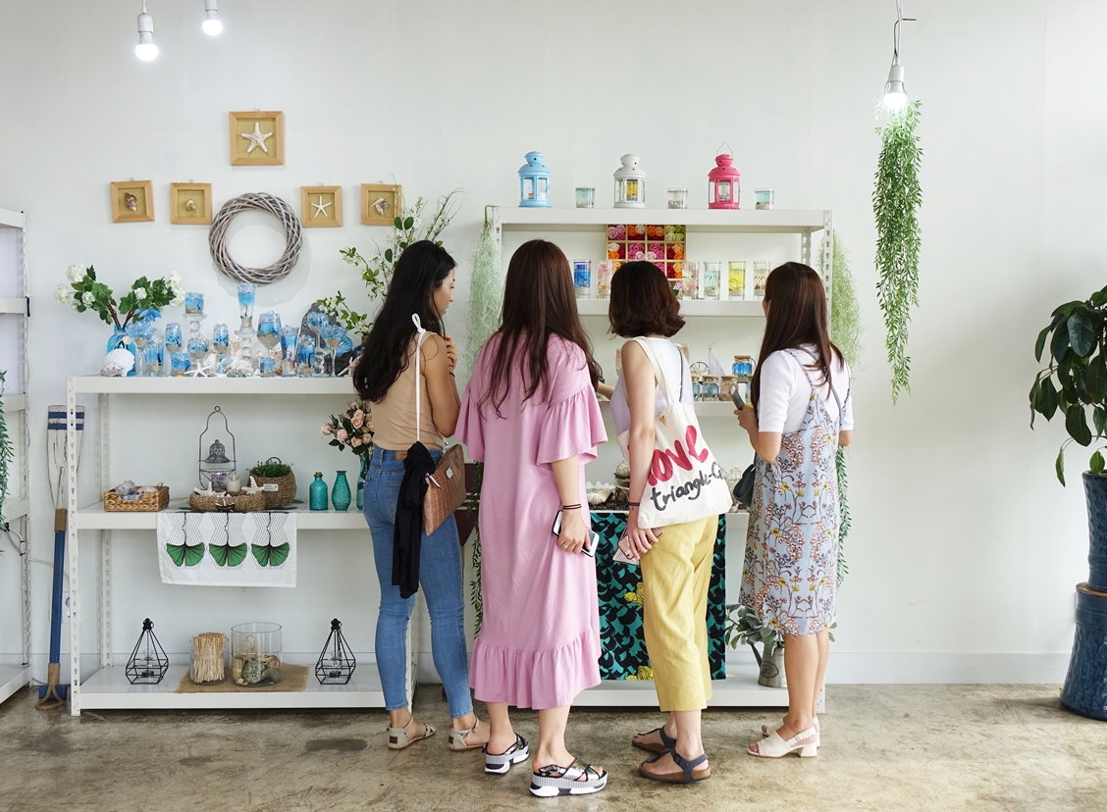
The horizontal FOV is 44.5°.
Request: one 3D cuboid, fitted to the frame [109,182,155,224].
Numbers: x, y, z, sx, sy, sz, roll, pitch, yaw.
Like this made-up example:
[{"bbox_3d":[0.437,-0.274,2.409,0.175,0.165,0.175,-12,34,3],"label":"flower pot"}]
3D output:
[{"bbox_3d":[-1.586,-0.768,5.095,0.153,0.153,0.030,-3,3,-2],"label":"frame"}]

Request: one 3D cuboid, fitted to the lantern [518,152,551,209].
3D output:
[{"bbox_3d":[-0.068,-0.805,4.848,0.118,0.210,0.118,0,3,-2],"label":"lantern"}]

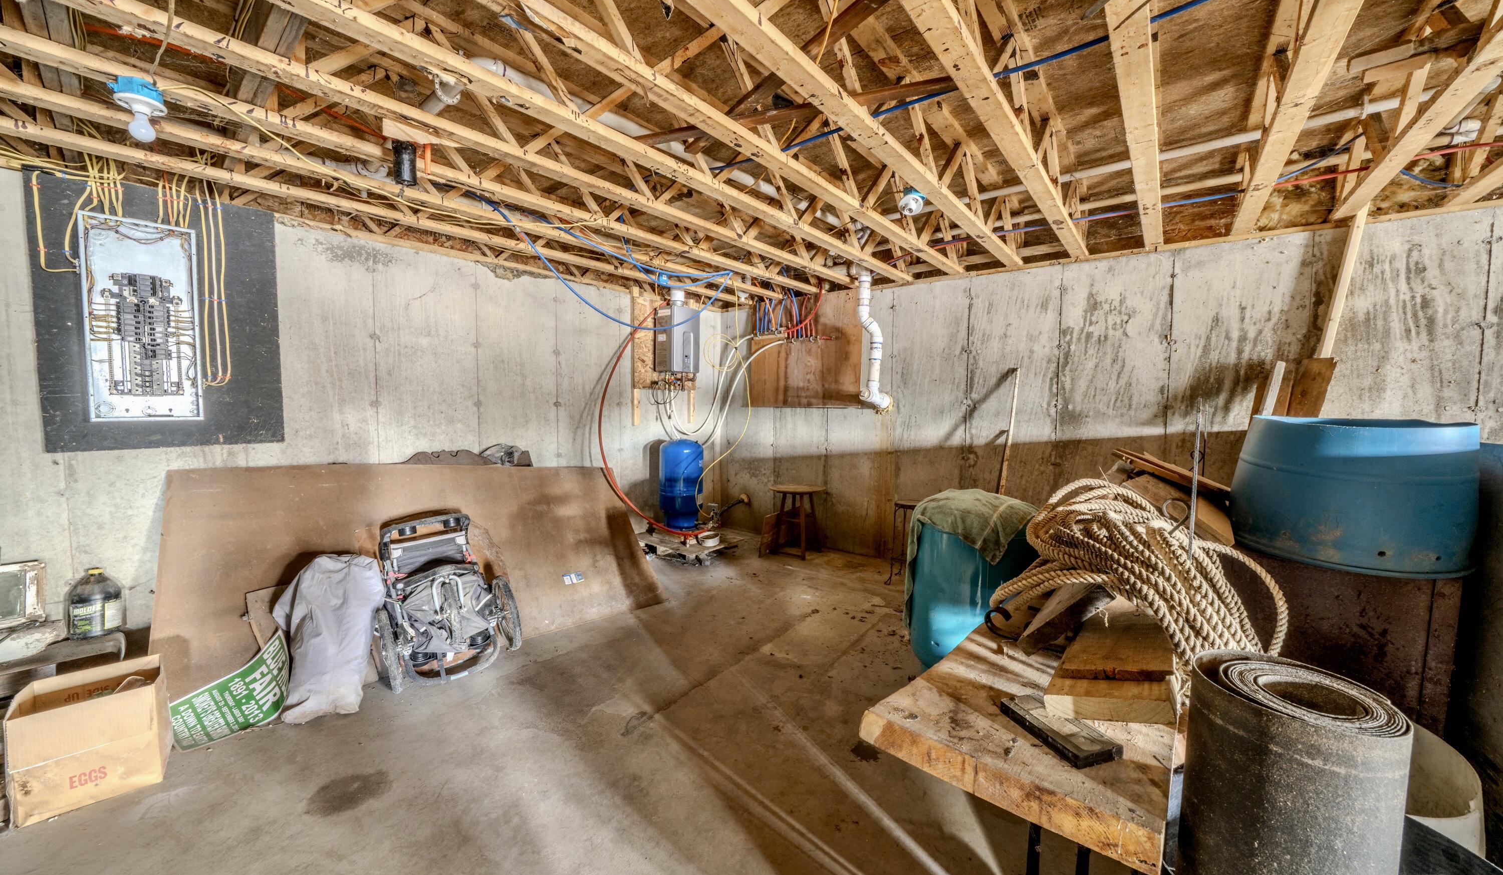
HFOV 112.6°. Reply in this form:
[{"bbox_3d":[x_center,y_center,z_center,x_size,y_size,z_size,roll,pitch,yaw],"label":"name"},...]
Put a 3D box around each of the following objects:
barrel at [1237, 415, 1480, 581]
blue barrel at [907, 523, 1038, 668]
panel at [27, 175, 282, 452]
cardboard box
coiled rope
[{"bbox_3d":[2.183,0.186,1.846,0.585,0.475,0.585,-3,5,-40],"label":"barrel"},{"bbox_3d":[1.139,0.738,2.596,0.585,0.880,0.585,2,4,24],"label":"blue barrel"},{"bbox_3d":[-2.856,-0.574,2.466,0.120,1.248,0.785,4,5,42],"label":"panel"},{"bbox_3d":[-2.269,1.030,1.749,0.310,0.357,0.240,-3,5,-39],"label":"cardboard box"},{"bbox_3d":[0.983,0.362,1.383,0.640,0.470,0.420,3,4,35],"label":"coiled rope"}]

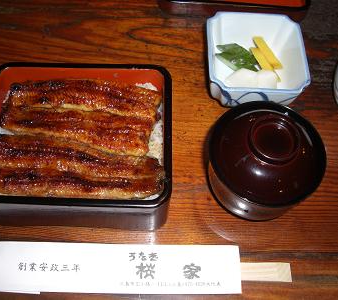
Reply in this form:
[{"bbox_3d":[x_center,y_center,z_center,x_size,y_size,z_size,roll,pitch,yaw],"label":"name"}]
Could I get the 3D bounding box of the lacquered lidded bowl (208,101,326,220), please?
[{"bbox_3d":[0.079,0.009,0.358,0.097,0.080,0.097,1,63,-1],"label":"lacquered lidded bowl"}]

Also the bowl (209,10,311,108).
[{"bbox_3d":[0.084,-0.085,0.427,0.094,0.044,0.094,1,63,-1],"label":"bowl"}]

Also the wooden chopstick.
[{"bbox_3d":[-0.006,0.099,0.350,0.215,0.006,0.015,1,63,-1],"label":"wooden chopstick"}]

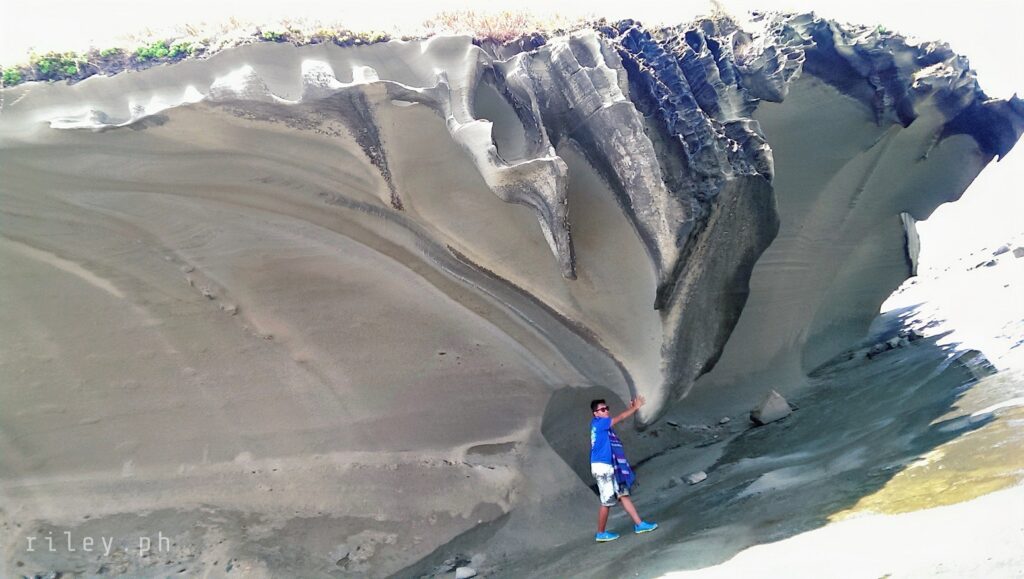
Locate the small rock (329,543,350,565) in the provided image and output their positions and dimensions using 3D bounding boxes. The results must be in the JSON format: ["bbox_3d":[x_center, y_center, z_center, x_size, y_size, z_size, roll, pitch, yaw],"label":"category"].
[{"bbox_3d":[-1.926,2.948,8.500,0.240,0.220,0.200,0,-5,0],"label":"small rock"}]

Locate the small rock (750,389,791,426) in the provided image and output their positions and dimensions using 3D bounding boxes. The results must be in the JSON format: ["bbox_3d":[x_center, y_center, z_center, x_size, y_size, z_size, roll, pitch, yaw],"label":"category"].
[{"bbox_3d":[4.193,1.923,12.300,0.660,0.540,0.540,0,-5,0],"label":"small rock"}]

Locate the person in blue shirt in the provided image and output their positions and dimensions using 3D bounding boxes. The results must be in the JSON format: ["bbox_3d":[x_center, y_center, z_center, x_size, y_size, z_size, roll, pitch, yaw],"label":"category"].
[{"bbox_3d":[1.323,2.116,8.950,0.750,1.660,0.520,1,-5,-9],"label":"person in blue shirt"}]

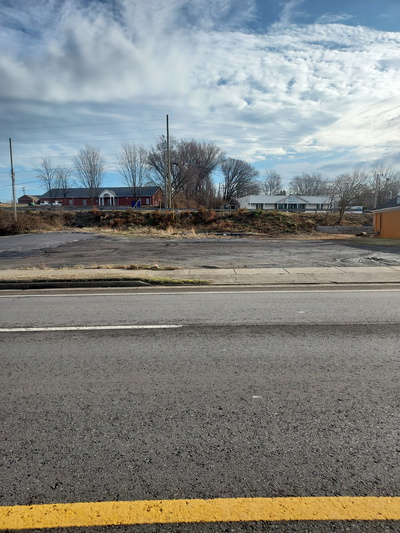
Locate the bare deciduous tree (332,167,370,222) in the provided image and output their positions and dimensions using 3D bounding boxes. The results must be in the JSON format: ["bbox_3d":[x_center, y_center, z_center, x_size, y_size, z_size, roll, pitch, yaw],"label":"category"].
[{"bbox_3d":[20.495,-9.740,50.000,5.141,7.652,4.884,-1,5,0],"label":"bare deciduous tree"}]

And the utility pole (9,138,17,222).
[{"bbox_3d":[-22.829,-10.471,45.000,0.320,10.330,0.320,-1,5,0],"label":"utility pole"}]

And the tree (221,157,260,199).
[{"bbox_3d":[13.697,-29.085,125.000,13.528,16.396,12.852,-1,5,0],"label":"tree"}]

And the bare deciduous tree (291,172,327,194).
[{"bbox_3d":[48.884,-34.375,165.000,16.964,15.330,16.116,-1,5,0],"label":"bare deciduous tree"}]

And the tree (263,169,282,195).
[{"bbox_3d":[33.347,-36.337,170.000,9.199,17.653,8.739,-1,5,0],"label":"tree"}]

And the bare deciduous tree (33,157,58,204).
[{"bbox_3d":[-42.777,-23.409,103.000,6.688,13.510,6.354,-1,5,0],"label":"bare deciduous tree"}]

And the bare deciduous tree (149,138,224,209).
[{"bbox_3d":[-3.105,-21.733,85.000,17.478,16.492,16.604,-1,5,0],"label":"bare deciduous tree"}]

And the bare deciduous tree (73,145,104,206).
[{"bbox_3d":[-30.168,-24.621,100.000,8.658,16.943,8.225,-1,5,0],"label":"bare deciduous tree"}]

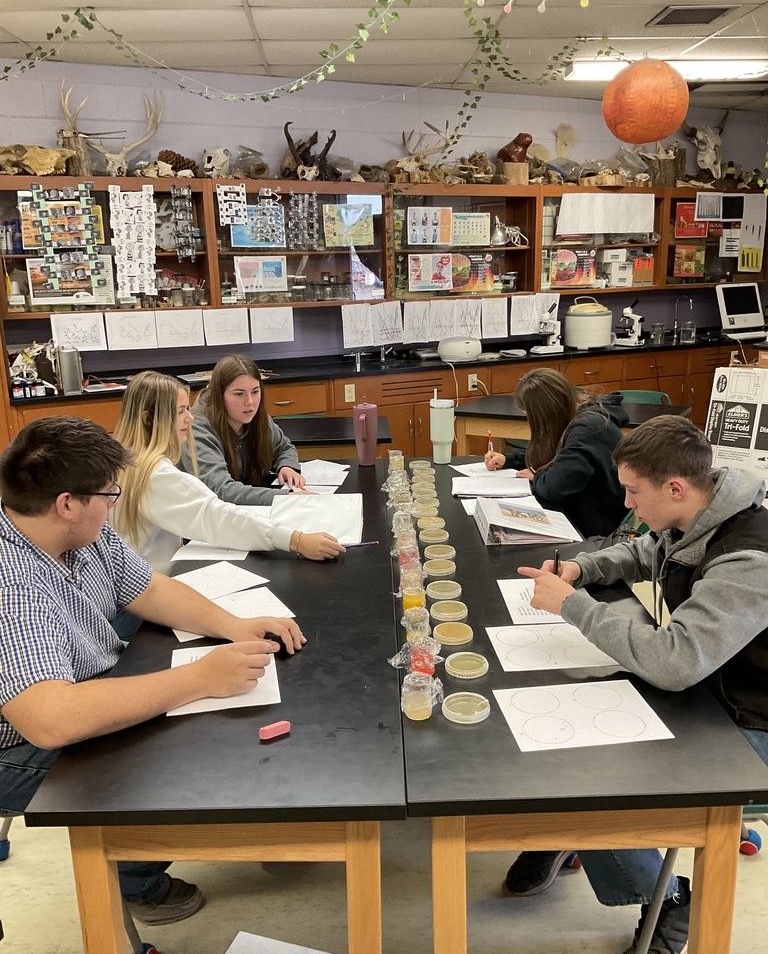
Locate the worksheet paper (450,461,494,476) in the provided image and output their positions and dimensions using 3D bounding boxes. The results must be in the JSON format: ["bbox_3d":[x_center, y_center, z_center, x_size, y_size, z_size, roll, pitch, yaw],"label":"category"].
[{"bbox_3d":[0.438,-0.040,3.518,0.279,0.004,0.216,-5,15,-15],"label":"worksheet paper"}]

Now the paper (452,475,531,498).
[{"bbox_3d":[0.395,0.041,3.156,0.280,0.018,0.235,1,14,7],"label":"paper"}]

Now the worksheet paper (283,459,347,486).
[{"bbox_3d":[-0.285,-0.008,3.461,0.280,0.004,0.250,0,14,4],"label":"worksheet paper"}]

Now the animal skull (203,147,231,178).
[{"bbox_3d":[-1.016,-1.914,5.220,0.135,0.170,0.175,4,15,19],"label":"animal skull"}]

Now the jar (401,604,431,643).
[{"bbox_3d":[0.074,0.335,1.931,0.055,0.068,0.055,-1,14,0],"label":"jar"}]

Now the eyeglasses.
[{"bbox_3d":[-0.612,0.022,1.671,0.138,0.043,0.142,11,9,40],"label":"eyeglasses"}]

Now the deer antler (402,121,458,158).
[{"bbox_3d":[0.311,-2.258,5.740,0.340,0.220,0.250,6,16,26],"label":"deer antler"}]

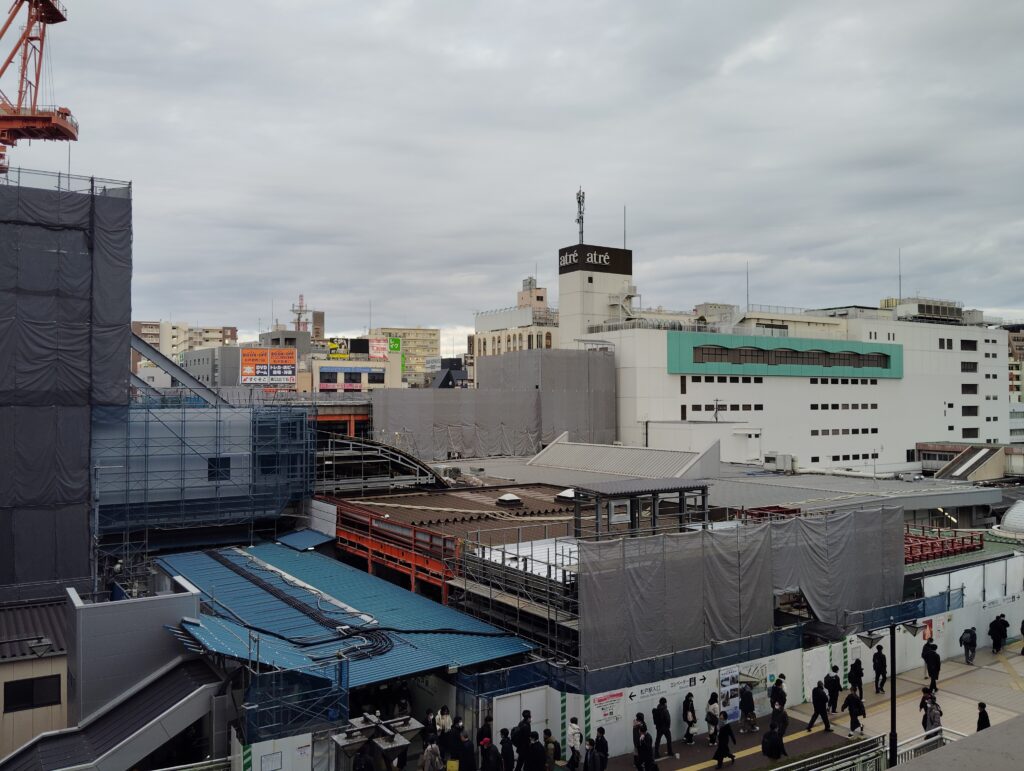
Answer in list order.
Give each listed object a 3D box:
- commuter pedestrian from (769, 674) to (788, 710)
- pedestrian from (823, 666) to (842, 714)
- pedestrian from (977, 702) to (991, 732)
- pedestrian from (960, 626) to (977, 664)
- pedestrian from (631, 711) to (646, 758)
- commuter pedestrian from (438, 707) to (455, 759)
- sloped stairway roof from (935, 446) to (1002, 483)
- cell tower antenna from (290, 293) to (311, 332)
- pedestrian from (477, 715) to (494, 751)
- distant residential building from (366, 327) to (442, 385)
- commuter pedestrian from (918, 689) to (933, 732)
[{"bbox_3d":[8.797,10.404,27.259,0.450,1.680,0.500,1,-1,-33],"label":"commuter pedestrian"},{"bbox_3d":[10.939,10.380,28.395,0.550,1.640,0.500,-1,-1,40],"label":"pedestrian"},{"bbox_3d":[14.066,10.284,24.722,0.400,1.660,0.500,0,-1,-18],"label":"pedestrian"},{"bbox_3d":[18.445,10.475,33.602,0.580,1.580,0.500,-1,-1,35],"label":"pedestrian"},{"bbox_3d":[3.733,10.383,24.260,0.450,1.640,0.480,1,-1,-33],"label":"pedestrian"},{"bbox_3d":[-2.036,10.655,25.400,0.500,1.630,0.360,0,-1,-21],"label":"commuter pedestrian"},{"bbox_3d":[73.903,12.520,133.731,10.210,4.990,5.250,1,-1,-31],"label":"sloped stairway roof"},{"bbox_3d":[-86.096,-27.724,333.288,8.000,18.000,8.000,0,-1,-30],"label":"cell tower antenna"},{"bbox_3d":[-0.706,10.372,23.936,0.420,1.670,0.500,0,-1,7],"label":"pedestrian"},{"bbox_3d":[-37.474,0.114,288.309,25.000,39.390,14.000,0,-1,-17],"label":"distant residential building"},{"bbox_3d":[13.086,10.347,26.164,0.420,1.600,0.500,0,-1,-30],"label":"commuter pedestrian"}]

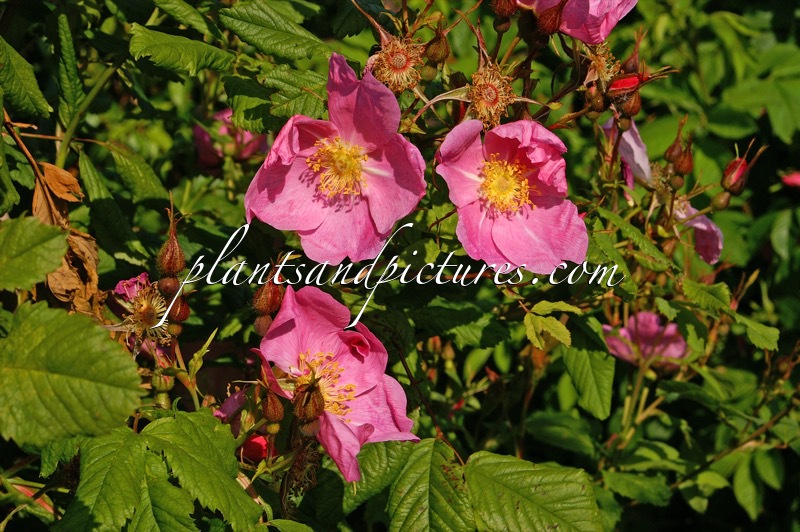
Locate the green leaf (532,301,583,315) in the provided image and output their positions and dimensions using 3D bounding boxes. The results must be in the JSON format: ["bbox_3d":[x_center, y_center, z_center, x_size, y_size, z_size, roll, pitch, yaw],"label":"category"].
[{"bbox_3d":[0.061,0.016,0.770,0.019,0.005,0.009,3,31,5],"label":"green leaf"}]

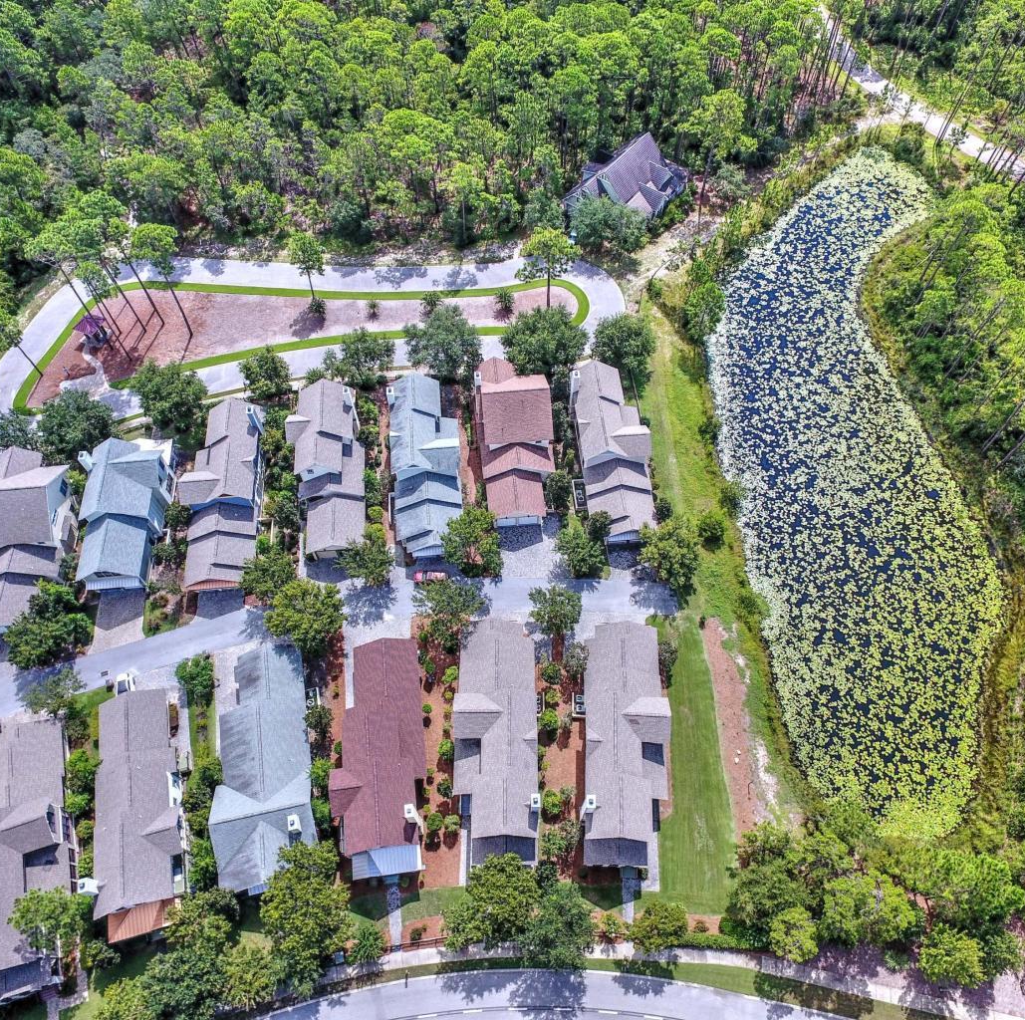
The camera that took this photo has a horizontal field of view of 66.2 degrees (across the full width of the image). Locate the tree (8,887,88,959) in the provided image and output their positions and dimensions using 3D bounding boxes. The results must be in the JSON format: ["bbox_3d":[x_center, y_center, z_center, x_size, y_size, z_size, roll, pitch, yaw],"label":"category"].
[{"bbox_3d":[-47.565,43.006,81.798,7.030,9.500,6.600,-1,58,1],"label":"tree"}]

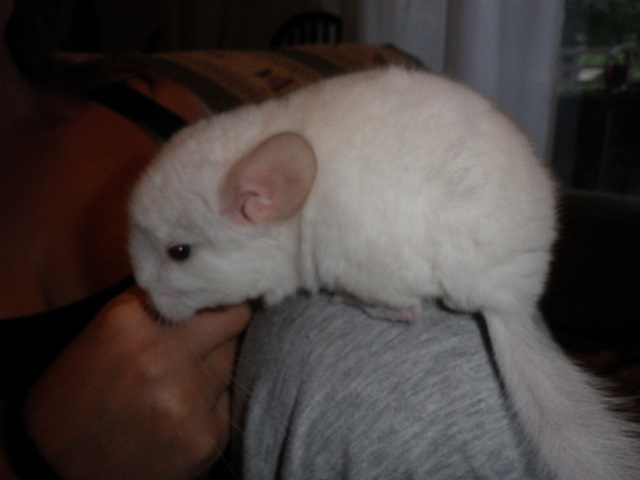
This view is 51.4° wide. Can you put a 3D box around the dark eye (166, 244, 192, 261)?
[{"bbox_3d":[-0.069,0.006,0.327,0.012,0.009,0.007,-3,6,18],"label":"dark eye"}]

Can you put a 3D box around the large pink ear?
[{"bbox_3d":[-0.025,-0.029,0.325,0.039,0.056,0.020,41,5,12],"label":"large pink ear"}]

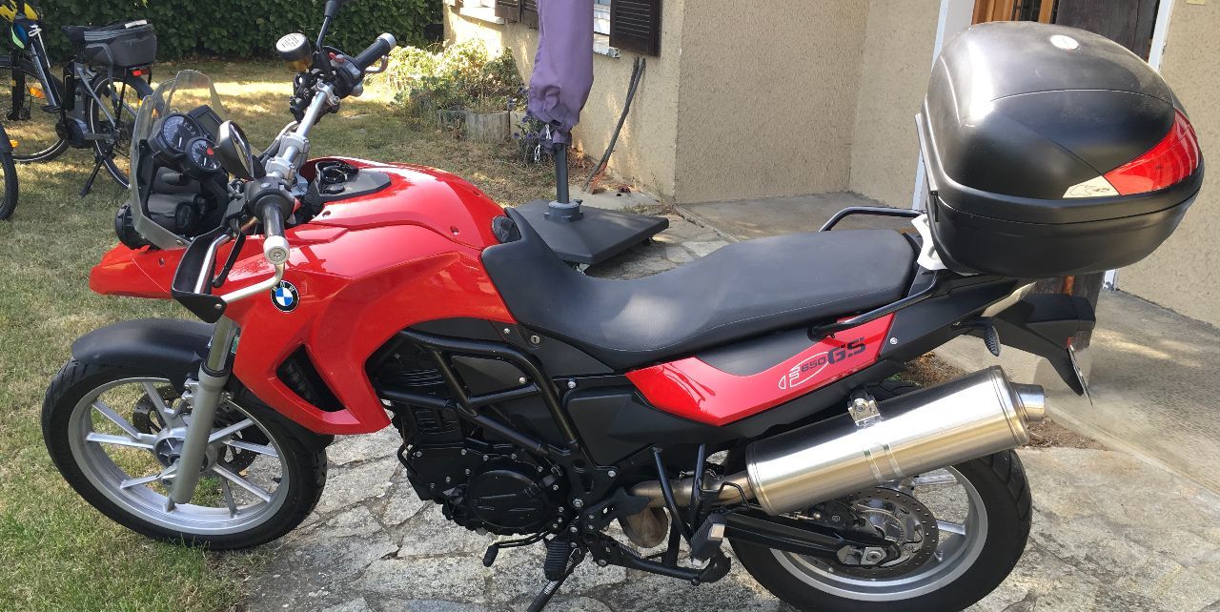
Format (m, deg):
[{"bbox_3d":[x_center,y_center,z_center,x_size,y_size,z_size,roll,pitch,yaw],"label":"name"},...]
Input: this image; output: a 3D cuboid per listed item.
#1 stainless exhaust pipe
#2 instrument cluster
[{"bbox_3d":[0.393,0.283,1.926,0.820,0.155,0.150,-19,28,26],"label":"stainless exhaust pipe"},{"bbox_3d":[-0.788,-0.300,1.921,0.080,0.140,0.185,-31,24,28],"label":"instrument cluster"}]

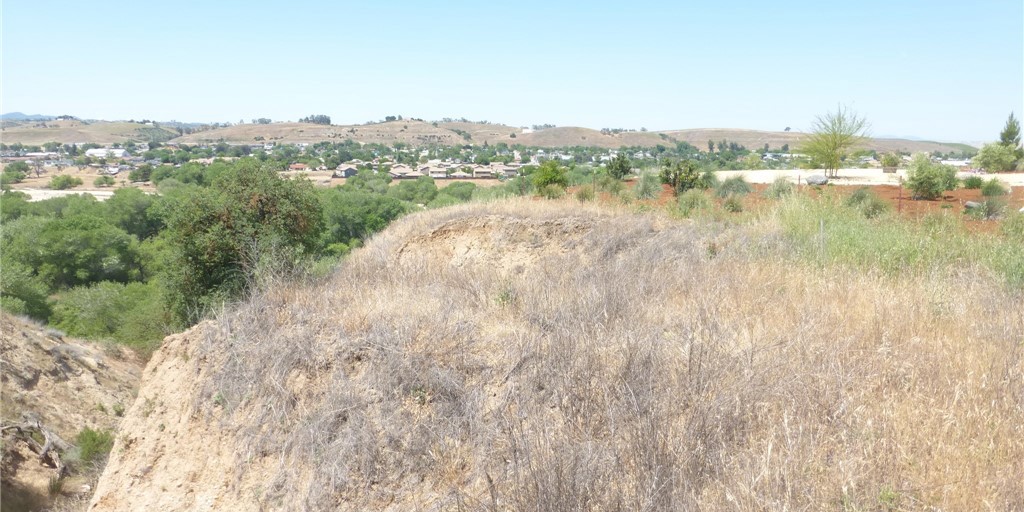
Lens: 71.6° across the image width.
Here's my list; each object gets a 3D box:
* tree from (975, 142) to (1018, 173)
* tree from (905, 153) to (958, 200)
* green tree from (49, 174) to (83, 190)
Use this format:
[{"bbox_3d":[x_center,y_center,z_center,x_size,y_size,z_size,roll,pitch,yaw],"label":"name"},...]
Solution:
[{"bbox_3d":[30.708,-6.211,45.000,2.790,1.960,2.570,0,10,0],"label":"tree"},{"bbox_3d":[15.657,-2.967,26.500,2.090,1.790,1.920,0,10,0],"label":"tree"},{"bbox_3d":[-176.085,-28.986,280.000,13.410,6.310,12.340,0,10,0],"label":"green tree"}]

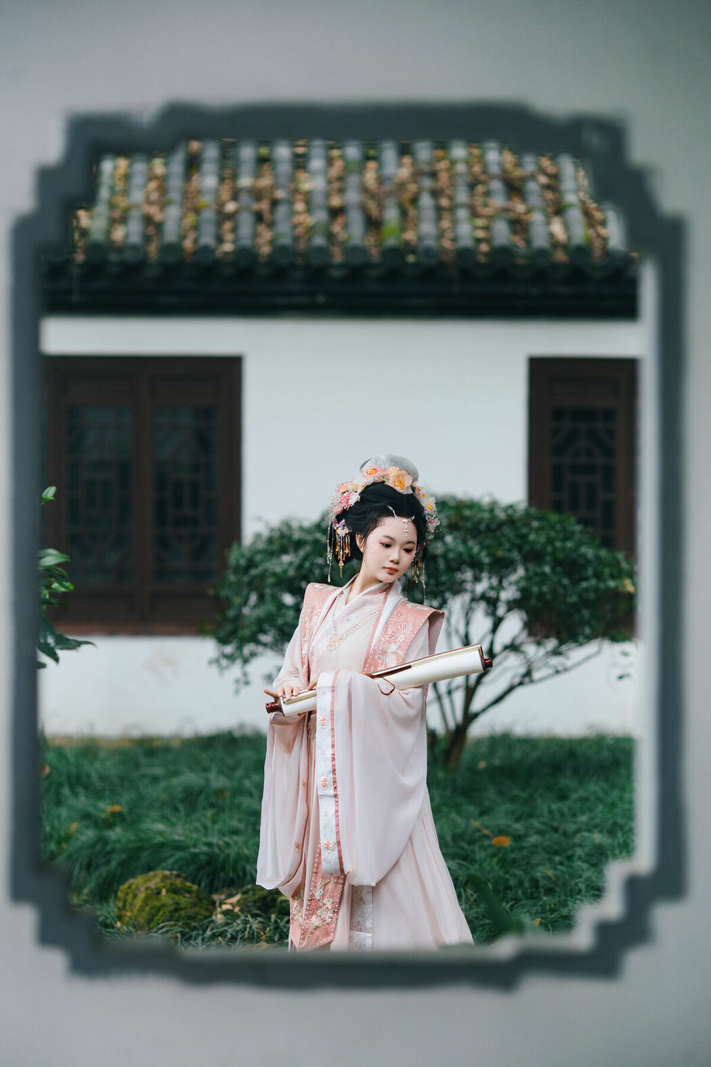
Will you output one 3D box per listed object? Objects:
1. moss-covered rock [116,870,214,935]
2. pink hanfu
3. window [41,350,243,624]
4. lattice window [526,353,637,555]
[{"bbox_3d":[-0.567,1.106,11.800,0.300,0.210,0.260,0,0,0],"label":"moss-covered rock"},{"bbox_3d":[0.033,0.796,10.400,0.600,1.360,0.500,0,0,33],"label":"pink hanfu"},{"bbox_3d":[-1.149,-0.203,21.500,1.070,1.500,0.100,0,0,0],"label":"window"},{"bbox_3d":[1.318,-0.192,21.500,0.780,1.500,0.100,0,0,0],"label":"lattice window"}]

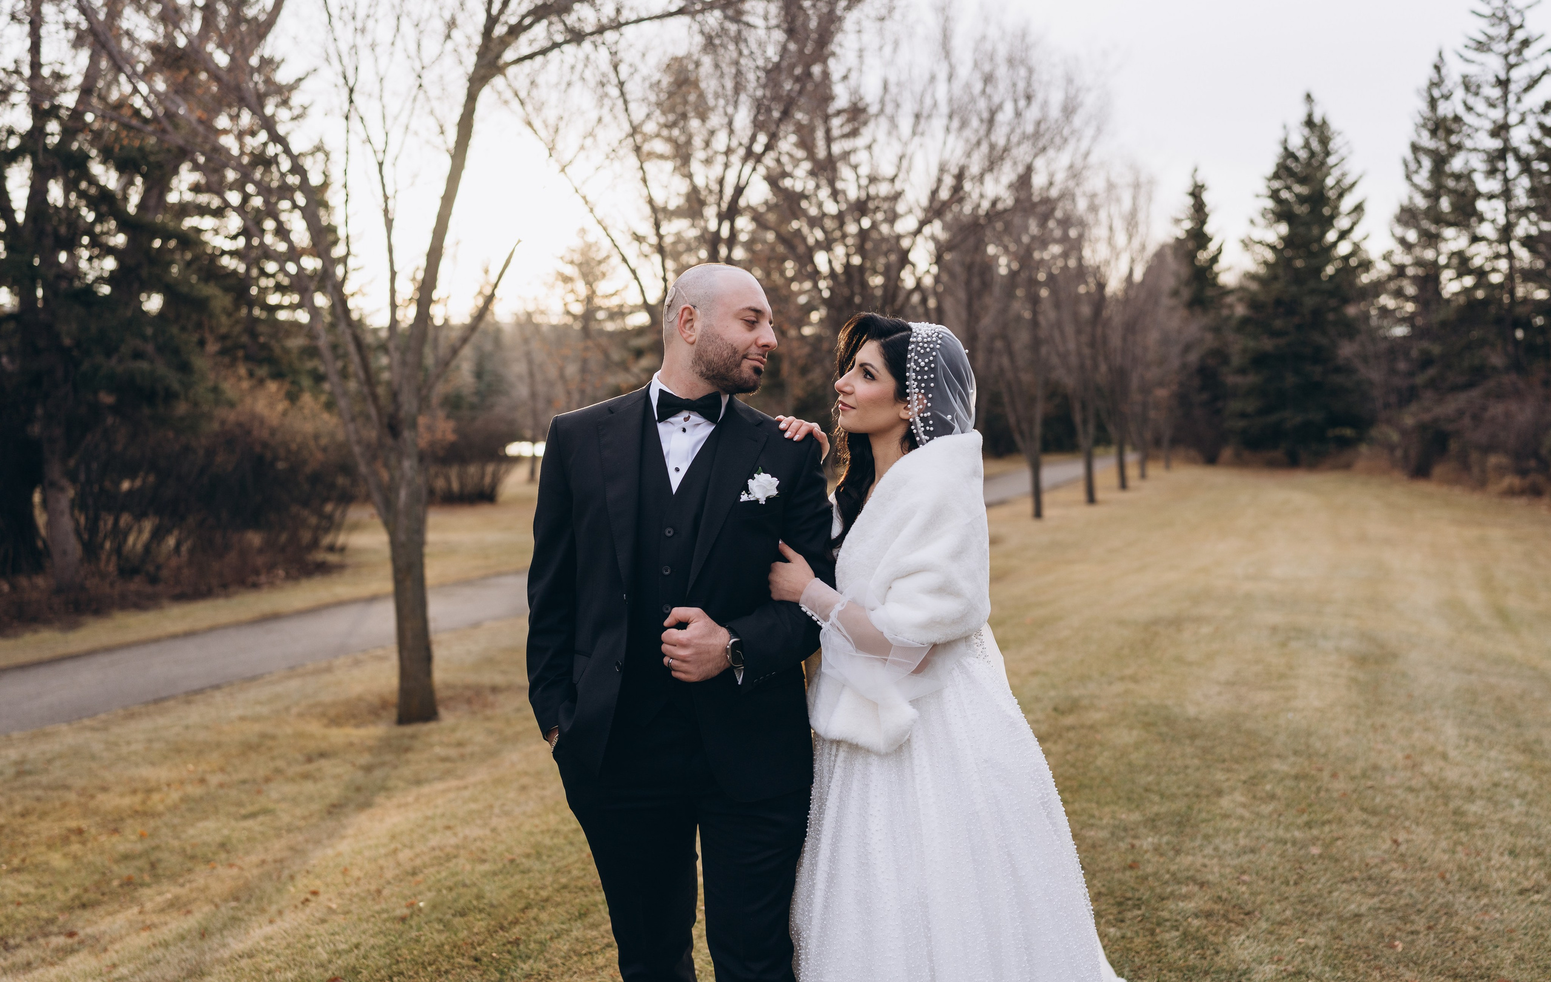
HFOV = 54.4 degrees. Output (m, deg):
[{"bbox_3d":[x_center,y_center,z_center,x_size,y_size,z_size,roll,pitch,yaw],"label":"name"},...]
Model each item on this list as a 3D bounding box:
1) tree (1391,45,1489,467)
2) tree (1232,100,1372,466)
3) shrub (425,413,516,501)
[{"bbox_3d":[18.514,-6.324,42.000,2.900,11.800,2.900,0,2,0],"label":"tree"},{"bbox_3d":[16.936,-6.796,48.500,4.600,12.100,4.600,0,2,0],"label":"tree"},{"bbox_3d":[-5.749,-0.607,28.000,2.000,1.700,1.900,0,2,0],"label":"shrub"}]

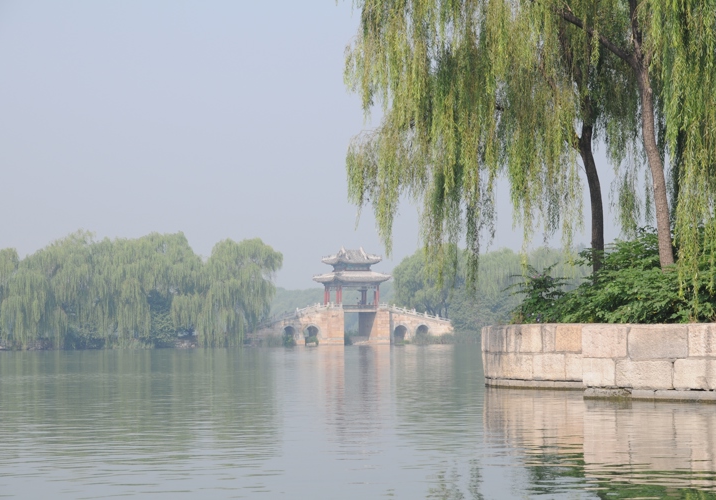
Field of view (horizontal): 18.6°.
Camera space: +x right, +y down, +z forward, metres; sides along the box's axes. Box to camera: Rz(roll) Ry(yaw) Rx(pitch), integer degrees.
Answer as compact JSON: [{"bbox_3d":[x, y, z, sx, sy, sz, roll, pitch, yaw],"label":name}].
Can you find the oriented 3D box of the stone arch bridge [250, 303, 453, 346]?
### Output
[{"bbox_3d":[-0.919,11.189,330.000,33.000,6.570,6.500,1,-3,-26],"label":"stone arch bridge"}]

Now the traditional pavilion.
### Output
[{"bbox_3d":[-0.799,4.235,330.300,9.260,9.340,7.830,1,-3,-26],"label":"traditional pavilion"}]

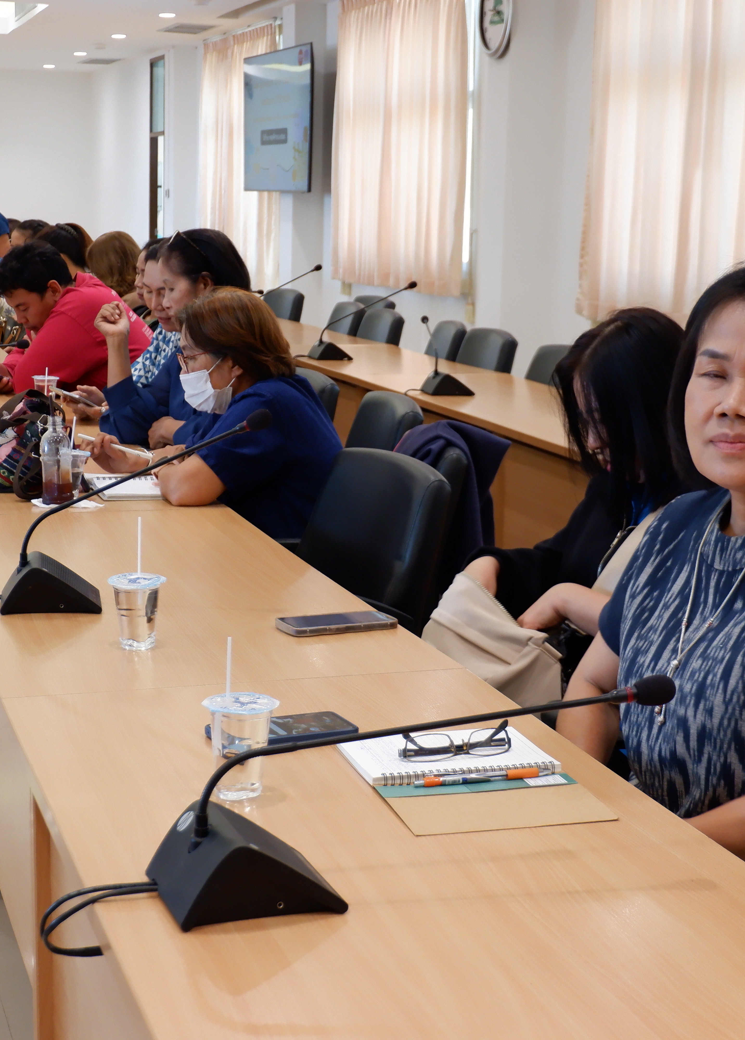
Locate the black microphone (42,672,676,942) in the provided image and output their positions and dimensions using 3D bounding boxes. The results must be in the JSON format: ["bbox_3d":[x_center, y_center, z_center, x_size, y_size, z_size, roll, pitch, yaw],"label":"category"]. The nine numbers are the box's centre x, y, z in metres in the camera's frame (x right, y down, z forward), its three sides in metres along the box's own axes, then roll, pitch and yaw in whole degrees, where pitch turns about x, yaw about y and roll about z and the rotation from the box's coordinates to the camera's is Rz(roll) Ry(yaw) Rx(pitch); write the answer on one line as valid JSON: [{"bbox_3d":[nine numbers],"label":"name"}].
[{"bbox_3d":[0.017,0.239,1.491,0.557,0.180,0.120,-2,11,-19],"label":"black microphone"}]

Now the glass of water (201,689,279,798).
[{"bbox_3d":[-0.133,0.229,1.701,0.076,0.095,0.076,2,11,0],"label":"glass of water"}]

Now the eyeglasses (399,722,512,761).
[{"bbox_3d":[0.086,0.239,1.841,0.130,0.036,0.045,-2,11,-21],"label":"eyeglasses"}]

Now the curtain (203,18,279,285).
[{"bbox_3d":[-1.156,-3.053,14.316,0.150,2.100,2.450,-2,11,-19],"label":"curtain"}]

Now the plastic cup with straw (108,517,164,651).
[{"bbox_3d":[-0.321,0.083,2.281,0.076,0.176,0.076,2,11,0],"label":"plastic cup with straw"}]

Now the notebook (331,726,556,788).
[{"bbox_3d":[0.080,0.256,1.833,0.212,0.011,0.137,-2,11,-19],"label":"notebook"}]

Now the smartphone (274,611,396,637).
[{"bbox_3d":[-0.049,0.146,2.387,0.163,0.011,0.075,-2,11,-19],"label":"smartphone"}]

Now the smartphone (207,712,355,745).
[{"bbox_3d":[-0.103,0.238,1.901,0.165,0.011,0.079,-3,12,-24],"label":"smartphone"}]

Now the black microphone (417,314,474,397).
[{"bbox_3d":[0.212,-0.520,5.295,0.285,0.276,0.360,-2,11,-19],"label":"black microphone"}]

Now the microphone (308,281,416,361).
[{"bbox_3d":[-0.033,-0.777,6.566,0.400,0.300,0.130,-2,11,-20],"label":"microphone"}]

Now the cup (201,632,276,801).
[{"bbox_3d":[-0.135,0.199,1.722,0.077,0.166,0.077,2,11,0],"label":"cup"}]

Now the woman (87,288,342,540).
[{"bbox_3d":[-0.259,0.091,3.617,0.650,1.160,0.480,-2,11,-19],"label":"woman"}]

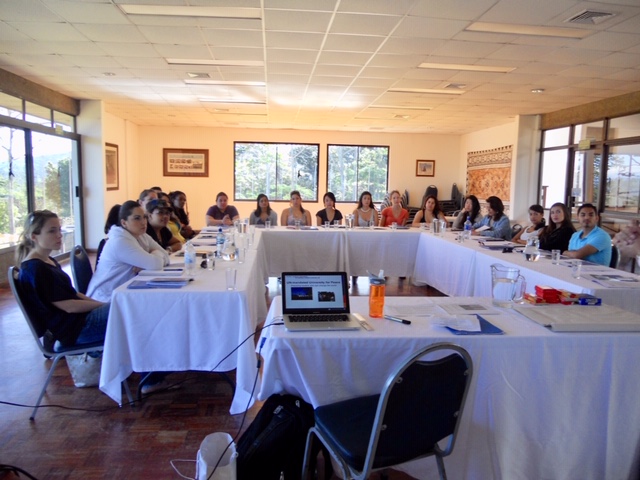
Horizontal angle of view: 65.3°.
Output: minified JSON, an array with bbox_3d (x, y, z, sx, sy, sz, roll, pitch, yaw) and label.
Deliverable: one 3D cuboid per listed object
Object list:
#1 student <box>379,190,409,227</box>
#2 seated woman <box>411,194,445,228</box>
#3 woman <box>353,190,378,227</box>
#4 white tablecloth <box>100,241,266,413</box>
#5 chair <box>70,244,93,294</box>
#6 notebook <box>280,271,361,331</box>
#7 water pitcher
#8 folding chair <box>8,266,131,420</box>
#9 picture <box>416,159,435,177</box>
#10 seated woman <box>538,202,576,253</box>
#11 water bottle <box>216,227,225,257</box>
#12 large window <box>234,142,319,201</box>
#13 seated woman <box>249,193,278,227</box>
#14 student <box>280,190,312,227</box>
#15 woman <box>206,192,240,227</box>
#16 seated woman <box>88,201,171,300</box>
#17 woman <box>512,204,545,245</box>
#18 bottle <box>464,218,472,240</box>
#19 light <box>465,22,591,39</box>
[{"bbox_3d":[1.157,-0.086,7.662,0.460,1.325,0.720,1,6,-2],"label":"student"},{"bbox_3d":[1.689,-0.047,7.718,0.500,1.257,0.720,1,6,1],"label":"seated woman"},{"bbox_3d":[0.714,-0.080,7.620,0.460,1.304,0.720,1,6,-3],"label":"woman"},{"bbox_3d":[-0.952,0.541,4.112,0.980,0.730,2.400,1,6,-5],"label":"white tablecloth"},{"bbox_3d":[-1.585,0.490,3.914,0.600,0.890,0.460,0,6,-7],"label":"chair"},{"bbox_3d":[-0.003,0.285,2.334,0.327,0.205,0.335,0,6,-7],"label":"notebook"},{"bbox_3d":[1.010,0.243,2.656,0.185,0.221,0.140,2,6,13],"label":"water pitcher"},{"bbox_3d":[-1.534,0.572,3.160,0.620,0.890,0.460,-1,7,-22],"label":"folding chair"},{"bbox_3d":[2.838,-1.911,13.391,0.523,0.465,0.035,1,6,-6],"label":"picture"},{"bbox_3d":[2.560,0.245,5.342,0.660,1.240,0.500,-3,7,-35],"label":"seated woman"},{"bbox_3d":[-0.853,0.024,4.278,0.067,0.246,0.067,1,6,-6],"label":"water bottle"},{"bbox_3d":[-1.131,-1.767,13.069,2.212,1.554,0.100,1,6,-6],"label":"large window"},{"bbox_3d":[-0.892,-0.106,7.957,0.480,1.250,0.660,0,6,-8],"label":"seated woman"},{"bbox_3d":[-0.379,-0.132,8.003,0.500,1.300,0.660,1,6,-4],"label":"student"},{"bbox_3d":[-1.433,-0.066,7.330,0.520,1.255,0.750,0,6,-10],"label":"woman"},{"bbox_3d":[-1.433,0.328,3.810,0.680,1.250,0.520,2,6,4],"label":"seated woman"},{"bbox_3d":[2.367,0.194,5.820,0.750,1.199,0.480,-5,8,-45],"label":"woman"},{"bbox_3d":[1.899,-0.153,6.408,0.090,0.275,0.090,1,6,-5],"label":"bottle"},{"bbox_3d":[1.944,-1.969,4.638,1.220,0.070,0.300,1,6,-5],"label":"light"}]

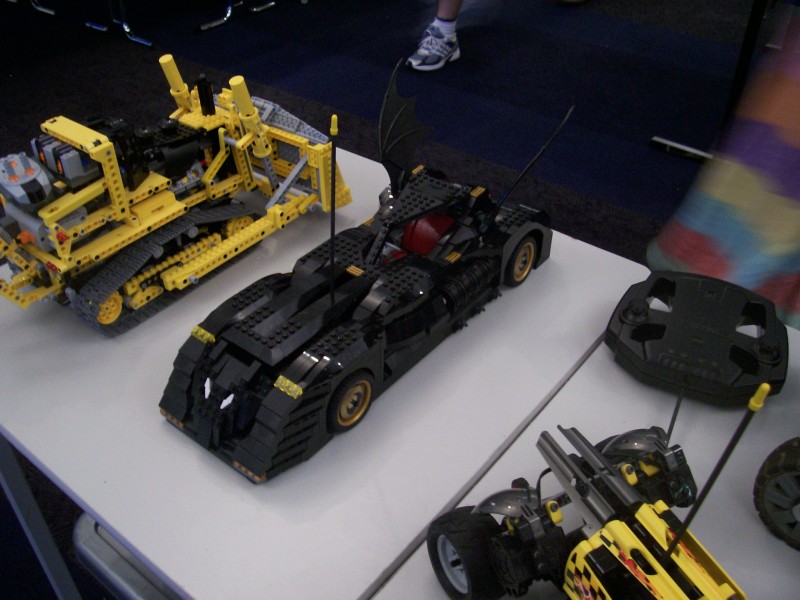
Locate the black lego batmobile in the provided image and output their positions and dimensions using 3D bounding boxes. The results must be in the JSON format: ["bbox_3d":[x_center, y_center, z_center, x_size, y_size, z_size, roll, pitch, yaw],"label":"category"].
[{"bbox_3d":[-0.024,-0.053,0.739,0.185,0.202,0.438,26,44,29],"label":"black lego batmobile"}]

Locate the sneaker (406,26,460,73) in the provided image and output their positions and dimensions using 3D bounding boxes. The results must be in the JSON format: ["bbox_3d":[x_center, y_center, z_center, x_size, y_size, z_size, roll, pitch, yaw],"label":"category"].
[{"bbox_3d":[0.143,-1.072,3.314,0.280,0.130,0.105,-29,46,-32],"label":"sneaker"}]

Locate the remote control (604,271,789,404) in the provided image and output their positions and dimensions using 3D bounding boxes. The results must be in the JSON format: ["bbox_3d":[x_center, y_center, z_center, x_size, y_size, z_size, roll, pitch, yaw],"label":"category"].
[{"bbox_3d":[0.291,0.032,0.761,0.163,0.045,0.162,17,40,20],"label":"remote control"}]

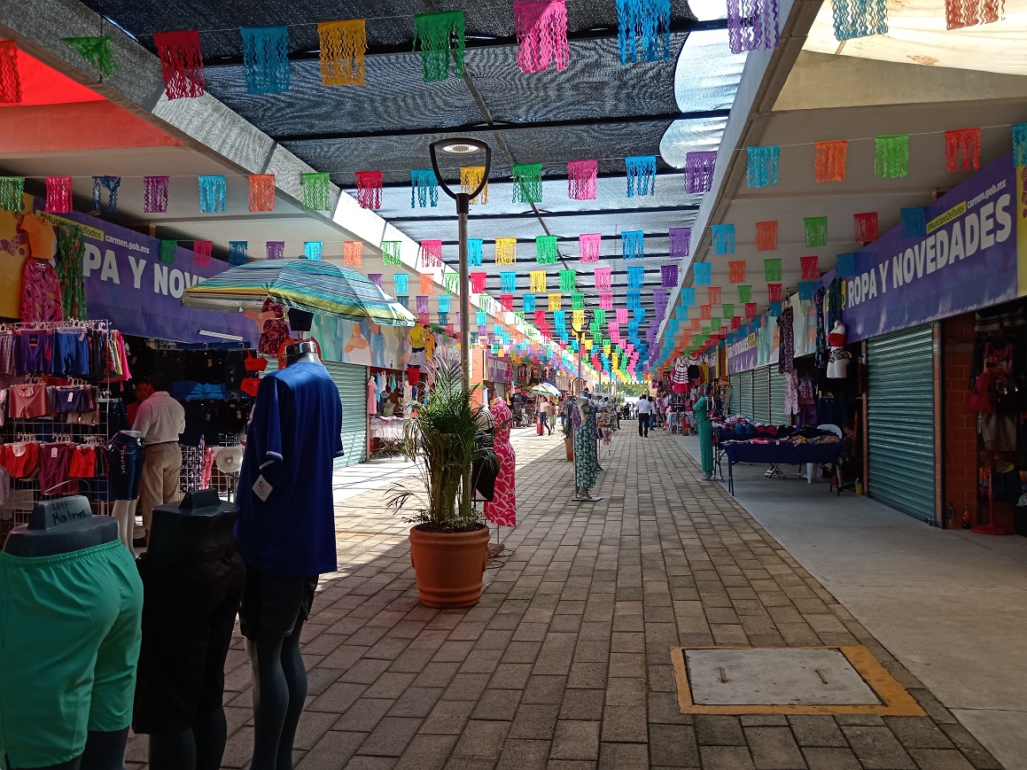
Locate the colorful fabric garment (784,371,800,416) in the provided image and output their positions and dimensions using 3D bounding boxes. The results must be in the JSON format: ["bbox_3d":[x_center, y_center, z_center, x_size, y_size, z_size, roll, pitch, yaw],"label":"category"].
[{"bbox_3d":[5.767,0.151,16.600,0.340,0.950,0.150,-1,-1,23],"label":"colorful fabric garment"}]

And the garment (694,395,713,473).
[{"bbox_3d":[3.385,0.883,14.266,0.350,1.387,0.400,0,-1,0],"label":"garment"}]

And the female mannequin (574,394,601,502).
[{"bbox_3d":[1.085,0.888,11.750,0.380,1.570,0.400,0,-1,16],"label":"female mannequin"}]

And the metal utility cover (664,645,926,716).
[{"bbox_3d":[1.365,1.489,4.057,1.080,0.040,1.010,0,-1,5],"label":"metal utility cover"}]

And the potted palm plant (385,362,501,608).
[{"bbox_3d":[-0.491,0.674,5.689,0.760,1.680,0.740,-1,-1,9],"label":"potted palm plant"}]

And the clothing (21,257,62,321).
[{"bbox_3d":[-4.953,-0.972,8.400,0.200,0.700,0.420,0,-1,9],"label":"clothing"}]

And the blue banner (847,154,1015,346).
[{"bbox_3d":[4.784,-1.341,9.815,0.060,1.297,5.909,-1,-1,9],"label":"blue banner"}]

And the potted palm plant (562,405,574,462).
[{"bbox_3d":[1.451,1.103,19.012,0.720,1.380,0.720,-1,-1,9],"label":"potted palm plant"}]

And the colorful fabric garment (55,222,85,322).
[{"bbox_3d":[-4.923,-1.252,8.900,0.150,1.070,0.380,0,-1,9],"label":"colorful fabric garment"}]

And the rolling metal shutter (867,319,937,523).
[{"bbox_3d":[5.190,0.457,10.846,0.120,2.380,2.820,0,-1,9],"label":"rolling metal shutter"}]

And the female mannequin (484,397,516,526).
[{"bbox_3d":[-0.140,0.751,7.677,0.300,1.263,0.350,0,-1,-15],"label":"female mannequin"}]

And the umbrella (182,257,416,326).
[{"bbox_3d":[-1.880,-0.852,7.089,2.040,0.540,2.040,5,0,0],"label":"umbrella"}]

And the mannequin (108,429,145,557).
[{"bbox_3d":[-3.407,0.971,7.071,0.330,1.151,0.320,0,-1,-9],"label":"mannequin"}]

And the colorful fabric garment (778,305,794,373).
[{"bbox_3d":[5.546,-0.928,16.277,0.200,1.370,0.380,1,-2,-44],"label":"colorful fabric garment"}]

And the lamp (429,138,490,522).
[{"bbox_3d":[-0.413,-0.188,6.550,0.500,3.520,0.470,0,-1,-6],"label":"lamp"}]

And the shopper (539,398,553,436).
[{"bbox_3d":[1.333,1.288,33.000,0.520,1.630,0.480,0,-1,-23],"label":"shopper"}]

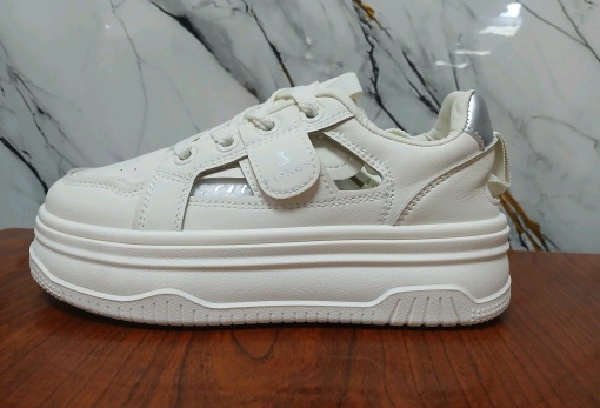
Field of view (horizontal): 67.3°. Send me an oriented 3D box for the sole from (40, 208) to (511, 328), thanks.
[{"bbox_3d":[-0.021,0.029,0.259,0.274,0.051,0.100,1,5,3],"label":"sole"}]

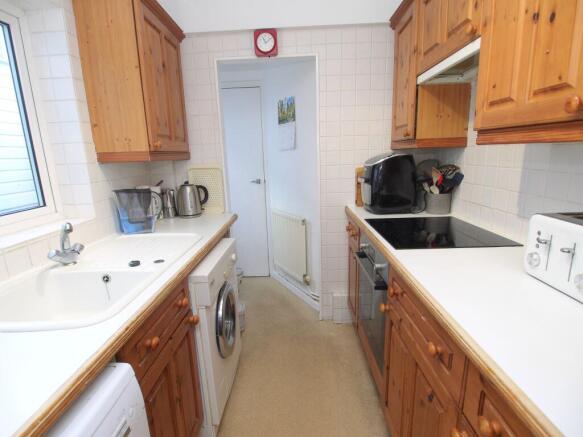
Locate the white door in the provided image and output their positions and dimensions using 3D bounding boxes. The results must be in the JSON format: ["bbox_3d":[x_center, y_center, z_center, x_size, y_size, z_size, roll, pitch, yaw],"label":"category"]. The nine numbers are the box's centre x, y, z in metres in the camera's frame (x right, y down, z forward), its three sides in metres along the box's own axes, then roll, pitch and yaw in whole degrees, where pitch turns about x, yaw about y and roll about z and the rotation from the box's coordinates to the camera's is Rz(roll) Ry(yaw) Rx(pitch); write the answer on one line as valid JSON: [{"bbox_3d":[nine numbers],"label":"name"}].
[{"bbox_3d":[-0.641,-0.315,3.179,0.740,1.957,0.045,-2,12,1],"label":"white door"}]

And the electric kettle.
[{"bbox_3d":[-0.696,-0.133,2.131,0.208,0.234,0.160,-4,12,-8],"label":"electric kettle"}]

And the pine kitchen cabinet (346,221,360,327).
[{"bbox_3d":[0.715,0.401,2.114,0.580,0.830,0.330,-2,12,1],"label":"pine kitchen cabinet"}]

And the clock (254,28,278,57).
[{"bbox_3d":[-0.165,-1.157,2.003,0.140,0.157,0.045,-2,12,1],"label":"clock"}]

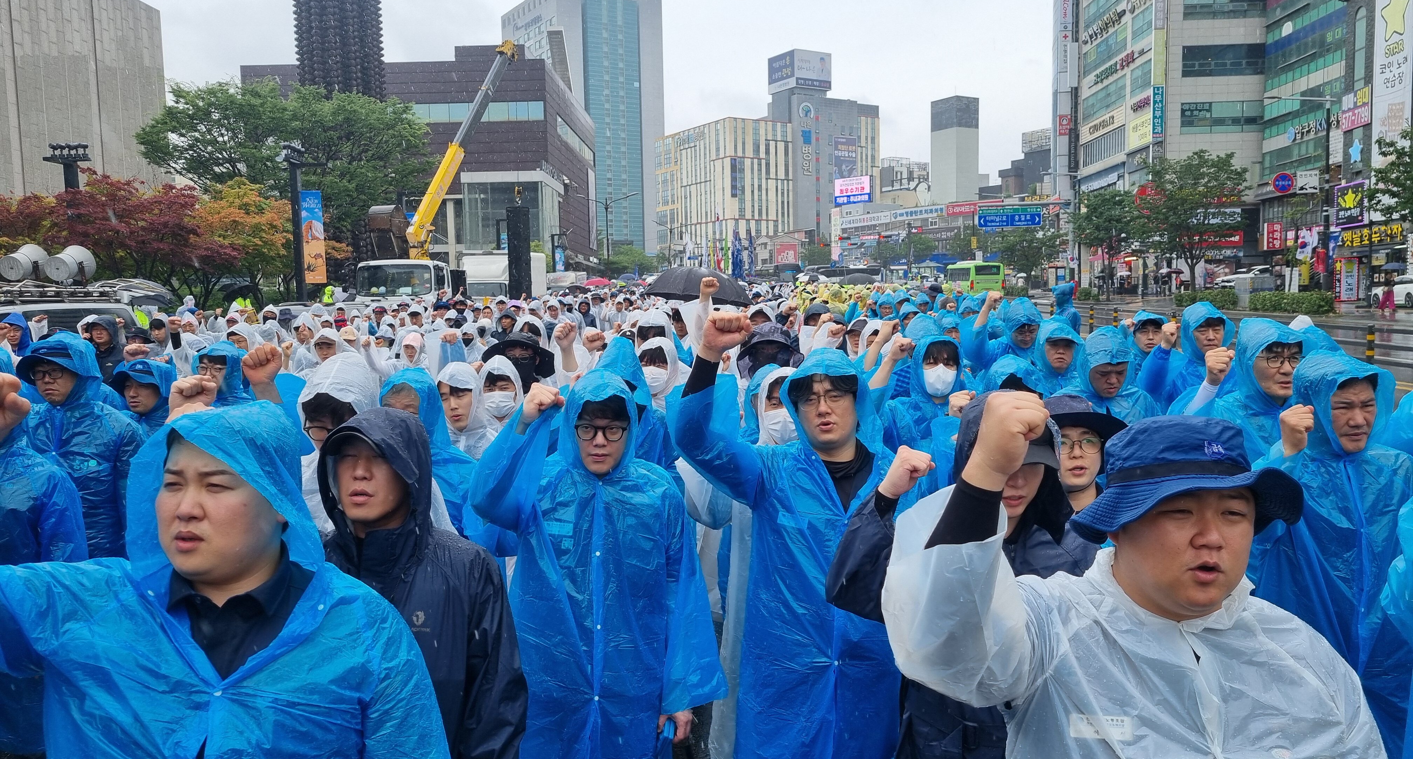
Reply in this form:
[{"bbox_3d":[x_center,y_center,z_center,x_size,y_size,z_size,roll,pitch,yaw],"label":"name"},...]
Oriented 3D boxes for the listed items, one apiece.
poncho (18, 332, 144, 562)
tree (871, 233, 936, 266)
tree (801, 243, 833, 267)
[{"bbox_3d":[-2.820,0.474,4.814,0.580,1.360,0.400,-1,5,5],"label":"poncho"},{"bbox_3d":[21.352,-12.514,115.000,7.000,6.400,6.000,-1,5,4],"label":"tree"},{"bbox_3d":[13.565,-13.597,129.889,4.300,6.400,4.200,-1,5,0],"label":"tree"}]

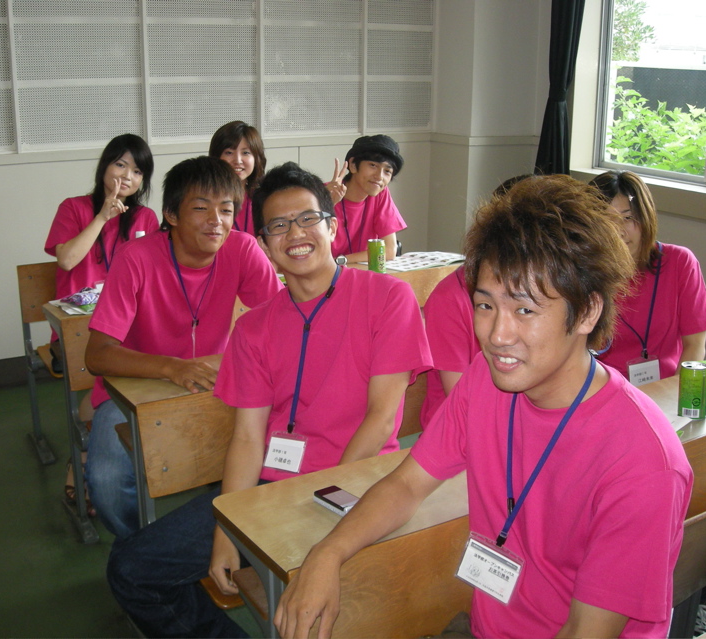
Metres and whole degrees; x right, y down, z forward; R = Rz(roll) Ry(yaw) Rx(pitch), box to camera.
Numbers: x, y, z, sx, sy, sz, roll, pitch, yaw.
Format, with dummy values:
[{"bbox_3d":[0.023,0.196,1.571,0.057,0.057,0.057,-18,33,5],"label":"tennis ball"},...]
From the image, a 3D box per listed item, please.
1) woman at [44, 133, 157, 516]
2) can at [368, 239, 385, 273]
[{"bbox_3d":[-0.835,-0.026,3.016,0.500,1.220,0.760,-4,17,-15],"label":"woman"},{"bbox_3d":[0.091,-0.242,3.280,0.066,0.122,0.066,1,17,2],"label":"can"}]

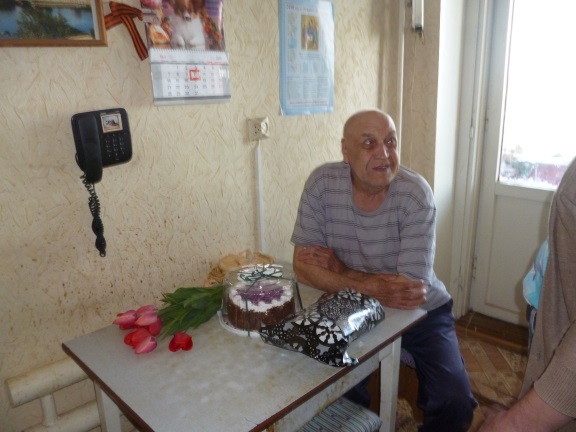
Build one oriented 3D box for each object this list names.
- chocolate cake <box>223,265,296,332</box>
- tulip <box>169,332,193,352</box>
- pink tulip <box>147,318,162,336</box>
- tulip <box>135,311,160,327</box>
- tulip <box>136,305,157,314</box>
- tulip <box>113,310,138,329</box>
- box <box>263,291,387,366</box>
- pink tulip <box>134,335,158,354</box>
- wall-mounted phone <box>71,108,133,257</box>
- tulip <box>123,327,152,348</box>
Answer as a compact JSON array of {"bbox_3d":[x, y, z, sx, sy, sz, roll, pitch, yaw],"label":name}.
[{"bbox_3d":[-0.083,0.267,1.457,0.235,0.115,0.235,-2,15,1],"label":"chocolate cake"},{"bbox_3d":[-0.297,0.349,1.287,0.058,0.052,0.060,-6,32,-13],"label":"tulip"},{"bbox_3d":[-0.398,0.322,1.358,0.048,0.048,0.070,4,27,24],"label":"pink tulip"},{"bbox_3d":[-0.418,0.303,1.376,0.048,0.048,0.075,7,25,31],"label":"tulip"},{"bbox_3d":[-0.434,0.290,1.429,0.046,0.046,0.070,11,26,42],"label":"tulip"},{"bbox_3d":[-0.483,0.308,1.386,0.048,0.048,0.075,9,24,36],"label":"tulip"},{"bbox_3d":[0.144,0.297,1.367,0.310,0.085,0.260,-16,20,-42],"label":"box"},{"bbox_3d":[-0.390,0.354,1.283,0.048,0.048,0.075,5,24,26],"label":"pink tulip"},{"bbox_3d":[-0.506,-0.100,1.346,0.145,0.400,0.075,-16,20,-42],"label":"wall-mounted phone"},{"bbox_3d":[-0.418,0.340,1.302,0.052,0.052,0.075,7,25,31],"label":"tulip"}]

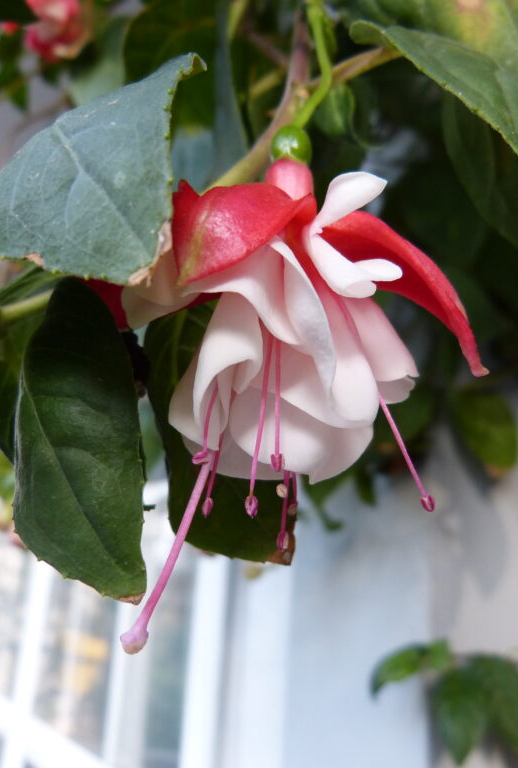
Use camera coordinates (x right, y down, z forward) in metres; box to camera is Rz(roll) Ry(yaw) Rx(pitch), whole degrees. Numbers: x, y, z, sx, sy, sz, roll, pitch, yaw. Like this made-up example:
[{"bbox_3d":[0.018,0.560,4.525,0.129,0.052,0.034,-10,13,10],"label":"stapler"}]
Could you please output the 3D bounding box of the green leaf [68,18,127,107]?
[{"bbox_3d":[-0.055,-0.109,0.265,0.018,0.033,0.010,16,-15,9],"label":"green leaf"}]

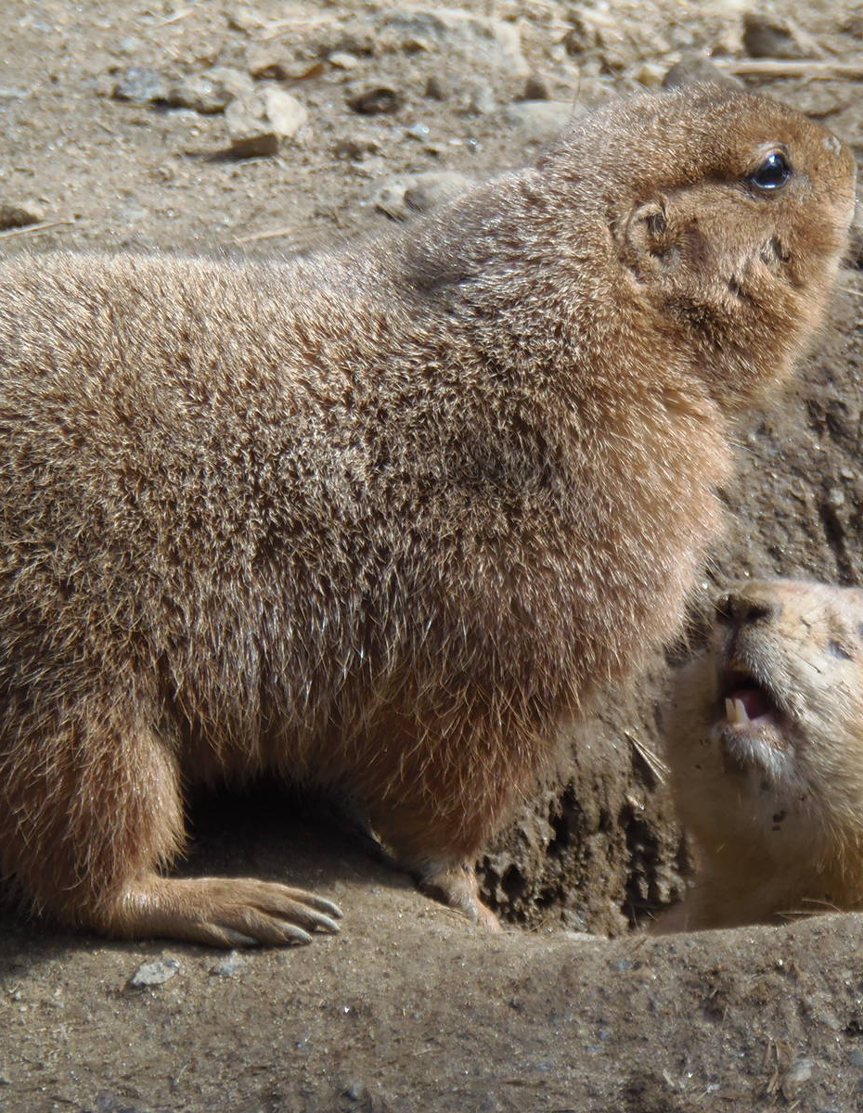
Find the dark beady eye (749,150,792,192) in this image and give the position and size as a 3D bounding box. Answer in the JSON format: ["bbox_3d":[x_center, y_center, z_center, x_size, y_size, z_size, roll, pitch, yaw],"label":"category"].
[{"bbox_3d":[0.086,-0.099,3.570,0.011,0.010,0.007,-8,23,-19],"label":"dark beady eye"}]

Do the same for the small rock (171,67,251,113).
[{"bbox_3d":[-0.063,-0.134,4.000,0.023,0.011,0.017,0,21,0],"label":"small rock"}]

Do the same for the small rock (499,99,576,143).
[{"bbox_3d":[0.032,-0.123,3.960,0.024,0.010,0.018,0,21,0],"label":"small rock"}]

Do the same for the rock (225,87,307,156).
[{"bbox_3d":[-0.048,-0.125,4.005,0.024,0.017,0.019,0,22,0],"label":"rock"}]

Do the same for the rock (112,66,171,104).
[{"bbox_3d":[-0.084,-0.136,4.040,0.017,0.009,0.014,0,22,0],"label":"rock"}]

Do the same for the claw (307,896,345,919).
[{"bbox_3d":[-0.026,0.088,3.500,0.010,0.004,0.004,20,22,1],"label":"claw"}]

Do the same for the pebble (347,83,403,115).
[{"bbox_3d":[-0.016,-0.132,4.032,0.016,0.007,0.013,0,22,0],"label":"pebble"}]

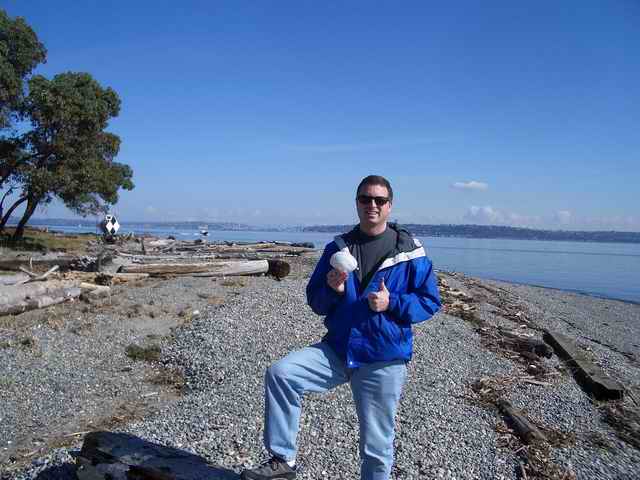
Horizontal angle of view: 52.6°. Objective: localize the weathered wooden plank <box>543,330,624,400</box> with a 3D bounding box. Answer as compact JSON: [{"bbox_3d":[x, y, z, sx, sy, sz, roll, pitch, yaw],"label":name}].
[{"bbox_3d":[3.460,1.620,8.770,0.270,0.200,4.100,2,1,11],"label":"weathered wooden plank"}]

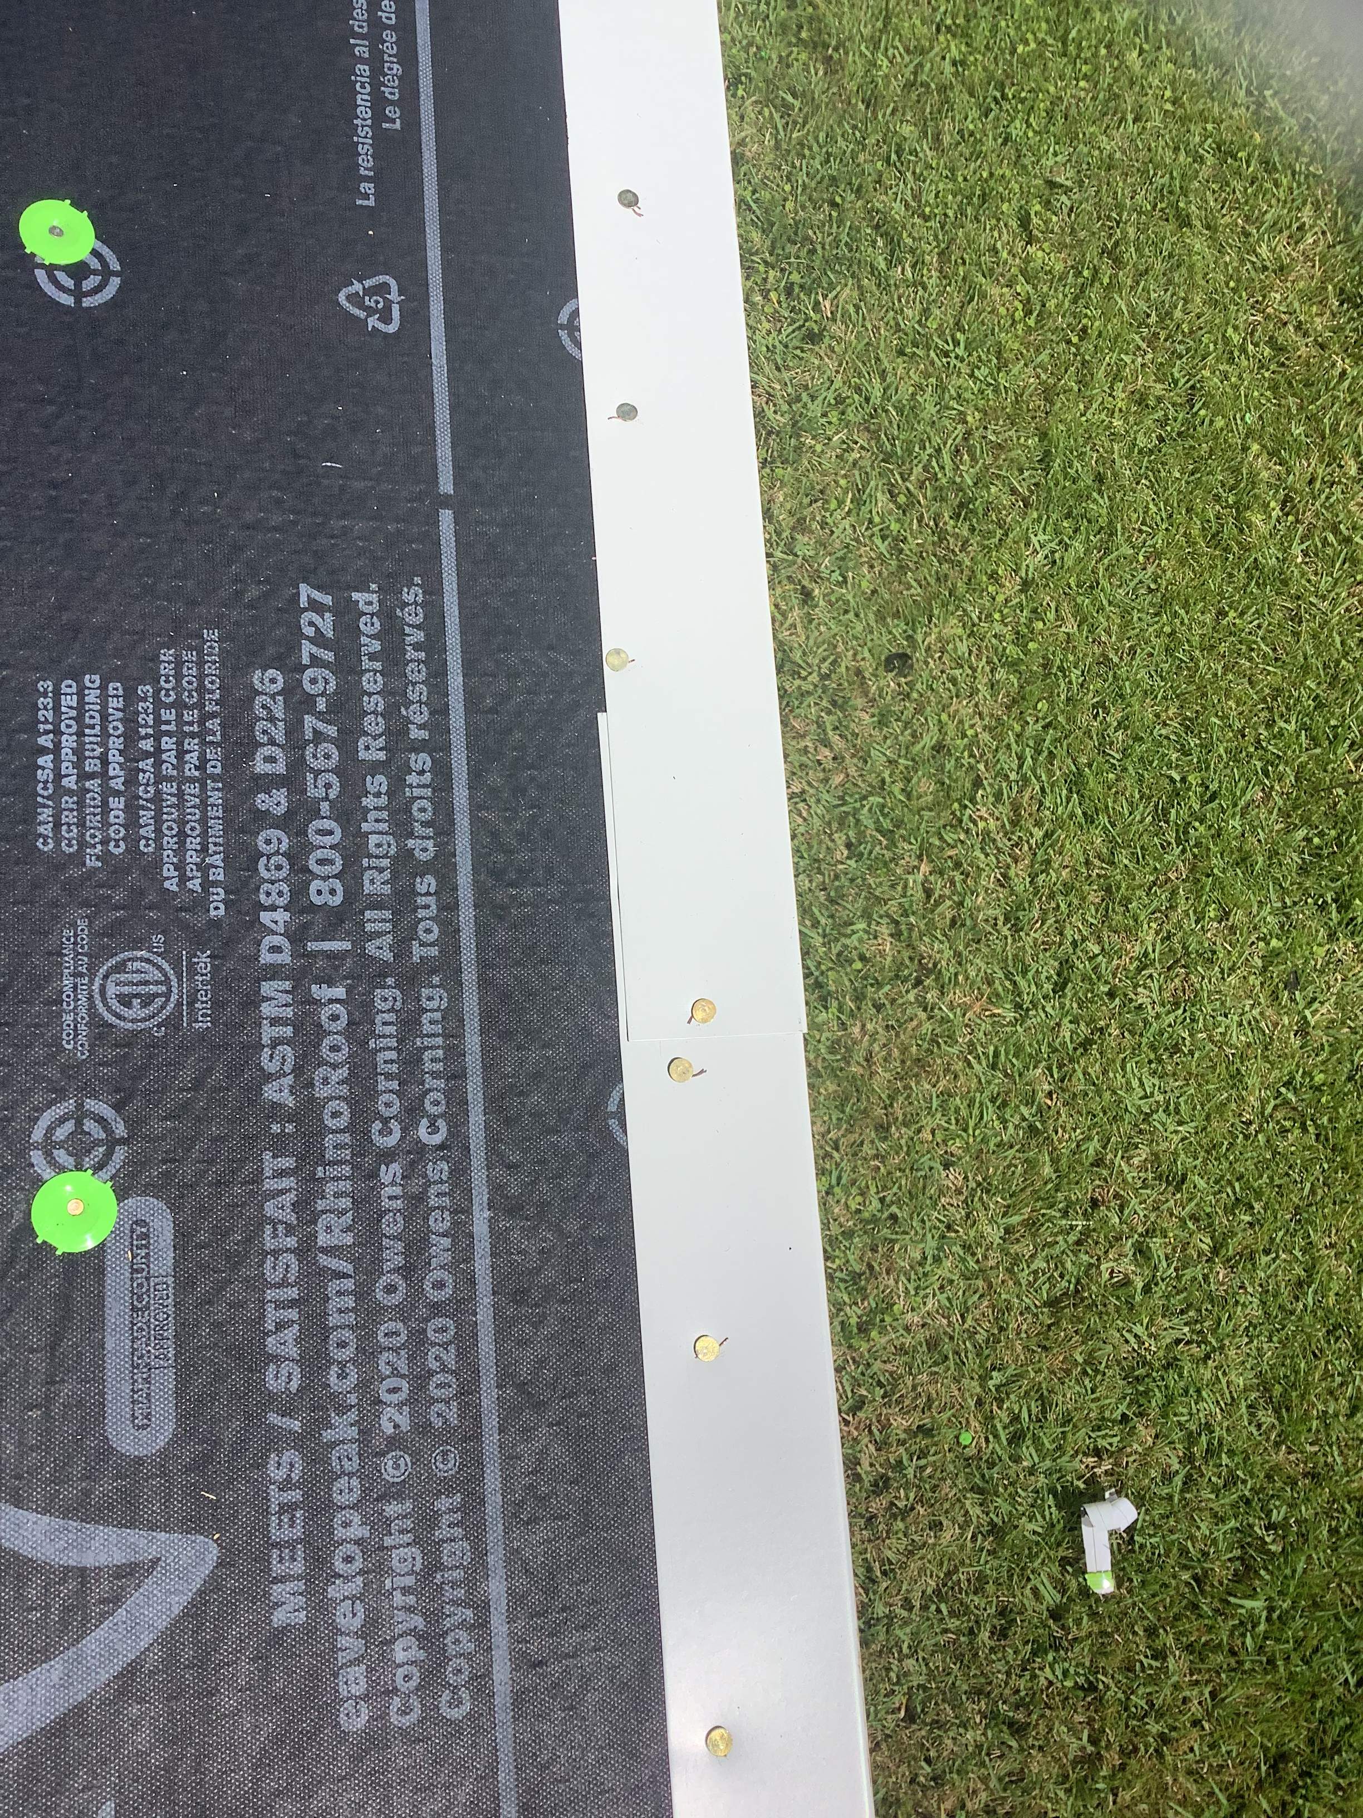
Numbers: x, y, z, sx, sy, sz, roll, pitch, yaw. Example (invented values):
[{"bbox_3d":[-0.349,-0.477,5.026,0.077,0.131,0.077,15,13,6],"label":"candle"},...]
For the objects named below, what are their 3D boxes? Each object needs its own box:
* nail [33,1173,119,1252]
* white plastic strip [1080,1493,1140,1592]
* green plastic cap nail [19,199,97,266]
[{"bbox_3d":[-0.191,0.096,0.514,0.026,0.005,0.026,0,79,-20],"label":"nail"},{"bbox_3d":[0.827,1.213,3.122,0.115,0.050,0.182,-5,80,-2],"label":"white plastic strip"},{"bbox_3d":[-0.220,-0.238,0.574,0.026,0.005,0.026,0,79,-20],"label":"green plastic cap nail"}]

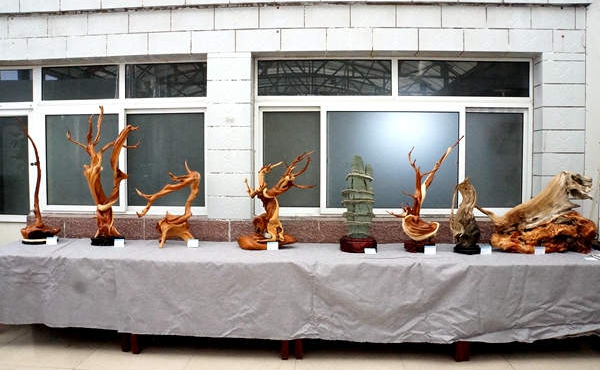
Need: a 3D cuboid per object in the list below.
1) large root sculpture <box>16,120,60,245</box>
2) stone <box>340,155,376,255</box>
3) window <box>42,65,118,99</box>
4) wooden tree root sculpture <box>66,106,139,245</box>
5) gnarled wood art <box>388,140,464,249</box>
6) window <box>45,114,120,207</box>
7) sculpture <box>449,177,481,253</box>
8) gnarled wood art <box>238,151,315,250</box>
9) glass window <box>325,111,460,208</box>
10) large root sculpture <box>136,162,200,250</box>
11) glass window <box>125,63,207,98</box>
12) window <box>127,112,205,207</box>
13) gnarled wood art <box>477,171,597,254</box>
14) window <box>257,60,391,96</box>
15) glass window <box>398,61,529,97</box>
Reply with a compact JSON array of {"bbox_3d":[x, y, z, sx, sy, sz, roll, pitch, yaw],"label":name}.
[{"bbox_3d":[-2.370,-0.033,4.050,0.360,1.130,0.250,0,3,3],"label":"large root sculpture"},{"bbox_3d":[0.493,0.155,3.800,0.305,0.800,0.220,0,3,3],"label":"stone"},{"bbox_3d":[-2.151,-0.997,4.409,0.775,0.326,0.050,0,2,3],"label":"window"},{"bbox_3d":[-1.734,-0.110,3.962,0.659,1.180,0.360,0,2,3],"label":"wooden tree root sculpture"},{"bbox_3d":[1.033,0.082,3.702,0.617,0.948,0.300,0,2,3],"label":"gnarled wood art"},{"bbox_3d":[-2.175,-0.252,4.460,0.750,0.930,0.050,0,3,3],"label":"window"},{"bbox_3d":[1.334,0.250,3.633,0.250,0.624,0.220,0,2,3],"label":"sculpture"},{"bbox_3d":[-0.206,0.128,3.920,0.640,0.830,0.320,0,3,3],"label":"gnarled wood art"},{"bbox_3d":[0.870,-0.234,4.209,1.232,0.906,0.050,0,2,3],"label":"glass window"},{"bbox_3d":[-1.180,0.168,3.990,0.560,0.740,0.290,0,3,3],"label":"large root sculpture"},{"bbox_3d":[-1.318,-1.023,4.380,0.820,0.345,0.050,0,3,3],"label":"glass window"},{"bbox_3d":[-1.303,-0.245,4.374,0.771,0.917,0.050,0,2,3],"label":"window"},{"bbox_3d":[1.960,0.222,3.750,0.940,0.650,0.400,0,3,3],"label":"gnarled wood art"},{"bbox_3d":[0.237,-1.004,4.222,1.260,0.335,0.050,0,2,3],"label":"window"},{"bbox_3d":[1.514,-0.976,4.155,1.189,0.334,0.050,0,2,3],"label":"glass window"}]

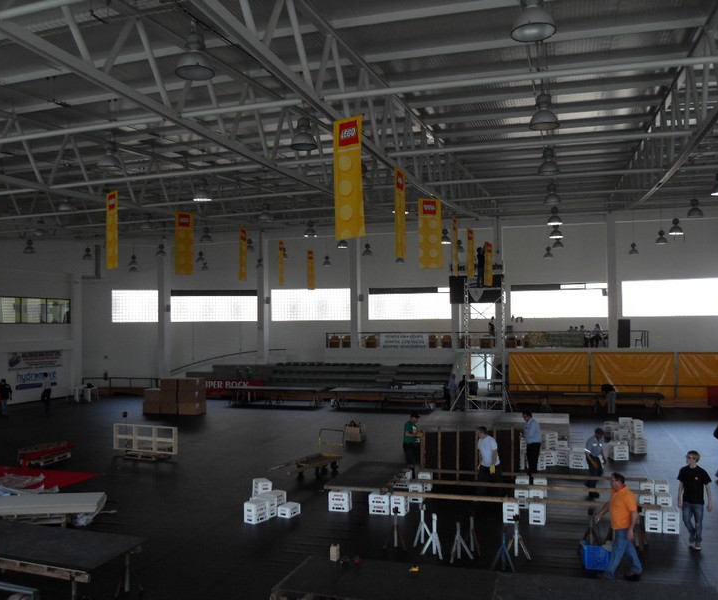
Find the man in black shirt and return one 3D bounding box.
[{"bbox_3d":[6.253,3.703,12.077,0.580,1.790,0.380,-2,-3,31],"label":"man in black shirt"}]

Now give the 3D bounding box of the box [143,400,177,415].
[{"bbox_3d":[-9.008,4.969,30.108,1.700,0.570,0.760,-1,-2,17],"label":"box"}]

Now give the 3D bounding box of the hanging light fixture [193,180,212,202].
[{"bbox_3d":[-4.001,-2.829,16.584,0.495,0.540,0.495,-1,-2,16],"label":"hanging light fixture"}]

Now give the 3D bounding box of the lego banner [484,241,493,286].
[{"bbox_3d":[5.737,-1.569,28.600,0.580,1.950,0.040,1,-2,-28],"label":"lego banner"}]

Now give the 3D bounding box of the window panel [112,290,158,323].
[{"bbox_3d":[-13.616,0.370,39.300,2.800,1.970,0.120,-1,-2,0],"label":"window panel"}]

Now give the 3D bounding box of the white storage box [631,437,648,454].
[{"bbox_3d":[8.769,4.589,20.338,0.405,0.410,0.290,0,-2,-11],"label":"white storage box"}]

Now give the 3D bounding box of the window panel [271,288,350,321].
[{"bbox_3d":[-2.982,0.304,40.200,4.900,1.960,0.120,-1,-2,5],"label":"window panel"}]

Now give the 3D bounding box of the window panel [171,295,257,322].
[{"bbox_3d":[-9.323,0.565,41.507,6.302,1.654,0.120,-1,-2,18],"label":"window panel"}]

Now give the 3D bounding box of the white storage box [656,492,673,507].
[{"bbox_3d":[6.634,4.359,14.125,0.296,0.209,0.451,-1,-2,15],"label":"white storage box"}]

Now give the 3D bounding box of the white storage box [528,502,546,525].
[{"bbox_3d":[3.694,4.403,13.446,0.295,0.415,0.400,-1,-2,16],"label":"white storage box"}]

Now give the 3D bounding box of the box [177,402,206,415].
[{"bbox_3d":[-7.923,5.194,30.900,1.100,0.566,0.700,-1,-2,18],"label":"box"}]

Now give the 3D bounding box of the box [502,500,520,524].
[{"bbox_3d":[3.189,4.410,13.550,0.300,0.415,0.400,-1,-2,16],"label":"box"}]

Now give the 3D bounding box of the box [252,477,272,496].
[{"bbox_3d":[-2.216,4.376,14.894,0.295,0.410,0.435,0,-2,-22],"label":"box"}]

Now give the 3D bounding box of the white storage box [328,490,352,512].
[{"bbox_3d":[-0.400,4.431,14.270,0.430,0.400,0.290,-1,-2,14],"label":"white storage box"}]

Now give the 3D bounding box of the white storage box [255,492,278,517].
[{"bbox_3d":[-2.006,4.436,13.885,0.290,0.400,0.430,-2,-2,39],"label":"white storage box"}]

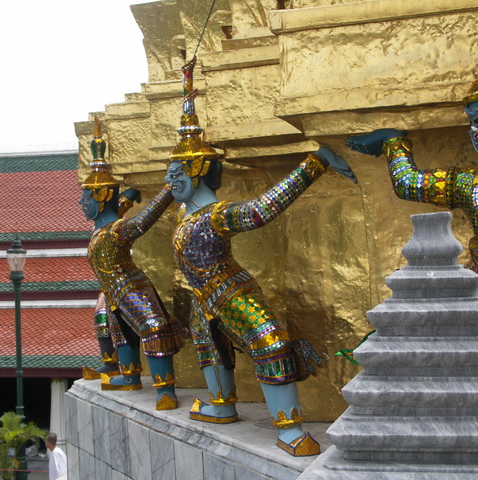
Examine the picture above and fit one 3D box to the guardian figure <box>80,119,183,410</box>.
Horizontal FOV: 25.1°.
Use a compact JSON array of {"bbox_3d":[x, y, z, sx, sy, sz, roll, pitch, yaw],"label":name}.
[{"bbox_3d":[-0.663,0.107,6.881,0.700,1.800,1.330,-2,0,-26],"label":"guardian figure"}]

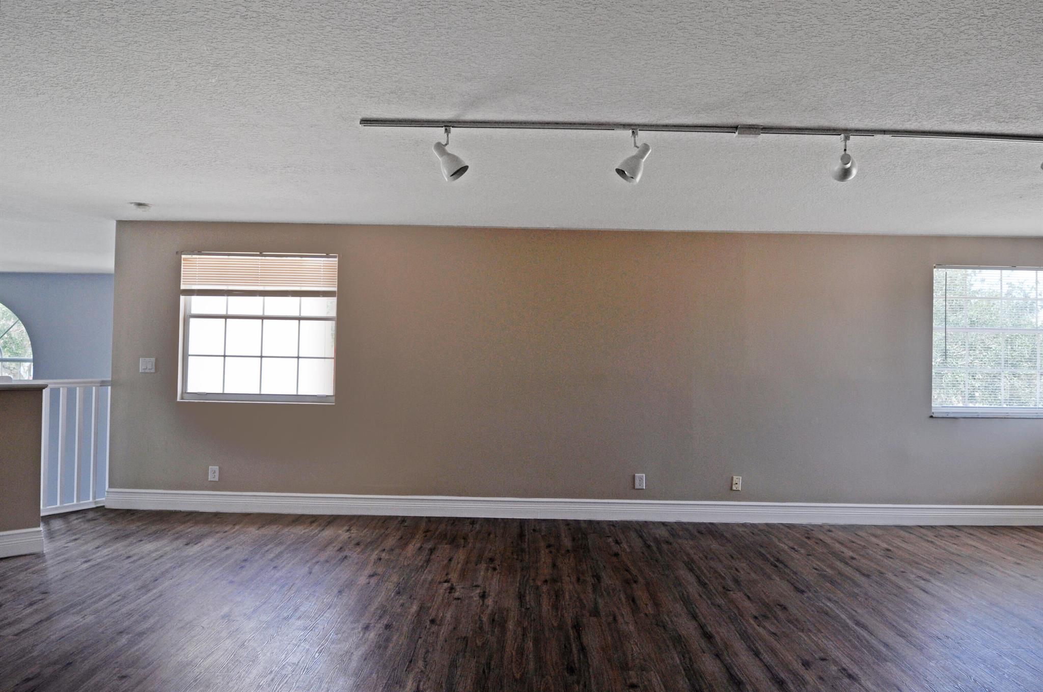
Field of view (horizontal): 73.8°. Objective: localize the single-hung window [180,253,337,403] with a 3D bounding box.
[{"bbox_3d":[-2.203,-0.146,5.855,1.313,1.248,0.090,1,-1,0],"label":"single-hung window"}]

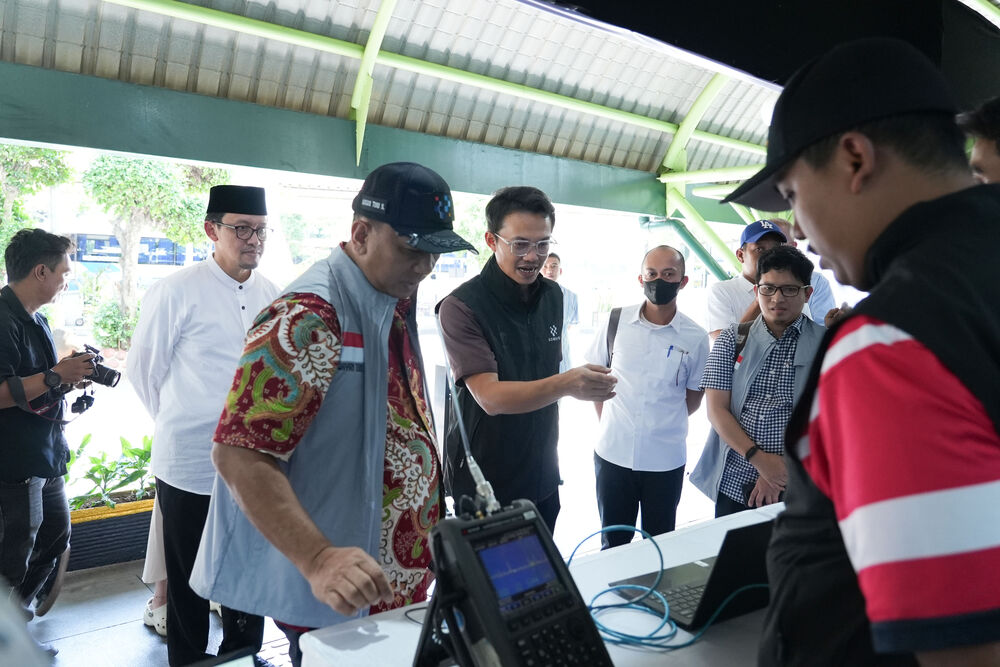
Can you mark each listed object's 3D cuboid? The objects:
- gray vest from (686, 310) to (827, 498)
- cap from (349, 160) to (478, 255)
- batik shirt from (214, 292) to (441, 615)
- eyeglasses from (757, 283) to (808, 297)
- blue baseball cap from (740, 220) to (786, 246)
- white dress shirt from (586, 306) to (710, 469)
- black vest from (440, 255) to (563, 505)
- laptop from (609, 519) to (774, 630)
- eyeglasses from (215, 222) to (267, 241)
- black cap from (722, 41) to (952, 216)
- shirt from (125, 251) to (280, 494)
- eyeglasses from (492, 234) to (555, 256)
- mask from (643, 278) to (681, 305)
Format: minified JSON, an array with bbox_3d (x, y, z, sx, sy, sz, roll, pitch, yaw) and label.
[{"bbox_3d":[0.881,0.250,2.500,0.470,0.620,0.300,3,4,28],"label":"gray vest"},{"bbox_3d":[-0.166,-0.242,1.440,0.258,0.145,0.172,27,15,27],"label":"cap"},{"bbox_3d":[-0.327,0.205,1.490,0.380,0.710,0.520,12,9,36],"label":"batik shirt"},{"bbox_3d":[0.929,-0.145,2.450,0.142,0.042,0.145,3,10,36],"label":"eyeglasses"},{"bbox_3d":[1.054,-0.394,3.000,0.170,0.135,0.255,1,11,0],"label":"blue baseball cap"},{"bbox_3d":[0.559,0.196,2.880,0.460,0.650,0.270,2,3,19],"label":"white dress shirt"},{"bbox_3d":[0.007,0.130,2.120,0.430,0.670,0.280,-2,5,-42],"label":"black vest"},{"bbox_3d":[0.467,0.453,1.574,0.345,0.225,0.316,-1,4,-32],"label":"laptop"},{"bbox_3d":[-0.863,-0.346,2.465,0.145,0.045,0.142,18,11,30],"label":"eyeglasses"},{"bbox_3d":[0.370,-0.245,0.861,0.258,0.137,0.170,-12,-5,37],"label":"black cap"},{"bbox_3d":[-0.940,0.139,2.420,0.320,0.740,0.510,4,5,43],"label":"shirt"},{"bbox_3d":[0.065,-0.247,2.070,0.142,0.045,0.145,-1,19,-28],"label":"eyeglasses"},{"bbox_3d":[0.605,-0.161,2.800,0.145,0.110,0.090,2,6,18],"label":"mask"}]

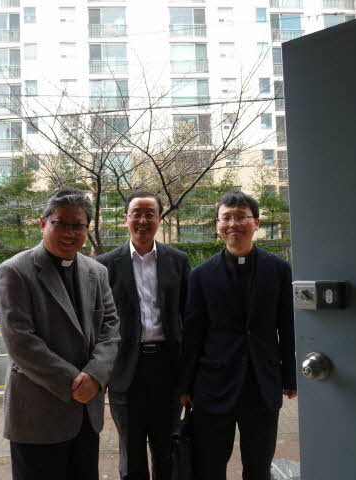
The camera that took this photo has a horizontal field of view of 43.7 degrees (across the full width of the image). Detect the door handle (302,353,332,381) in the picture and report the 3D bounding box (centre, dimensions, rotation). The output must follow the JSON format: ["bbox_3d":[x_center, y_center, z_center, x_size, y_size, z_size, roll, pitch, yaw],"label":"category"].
[{"bbox_3d":[0.359,0.339,1.165,0.072,0.072,0.070,-3,-2,36],"label":"door handle"}]

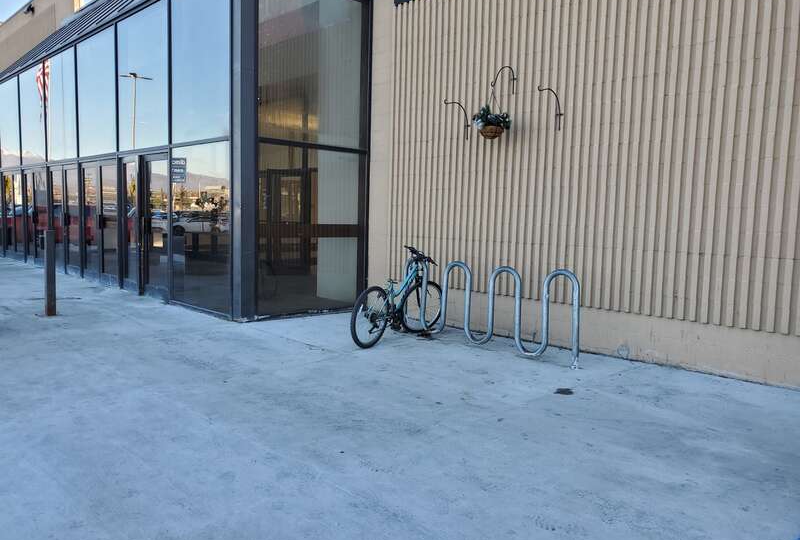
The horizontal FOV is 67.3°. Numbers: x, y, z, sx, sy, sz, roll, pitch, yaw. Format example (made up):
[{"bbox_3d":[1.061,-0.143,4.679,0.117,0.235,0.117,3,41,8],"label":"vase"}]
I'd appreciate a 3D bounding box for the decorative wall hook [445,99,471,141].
[{"bbox_3d":[0.652,-1.719,6.906,0.050,0.415,0.430,7,8,44],"label":"decorative wall hook"}]

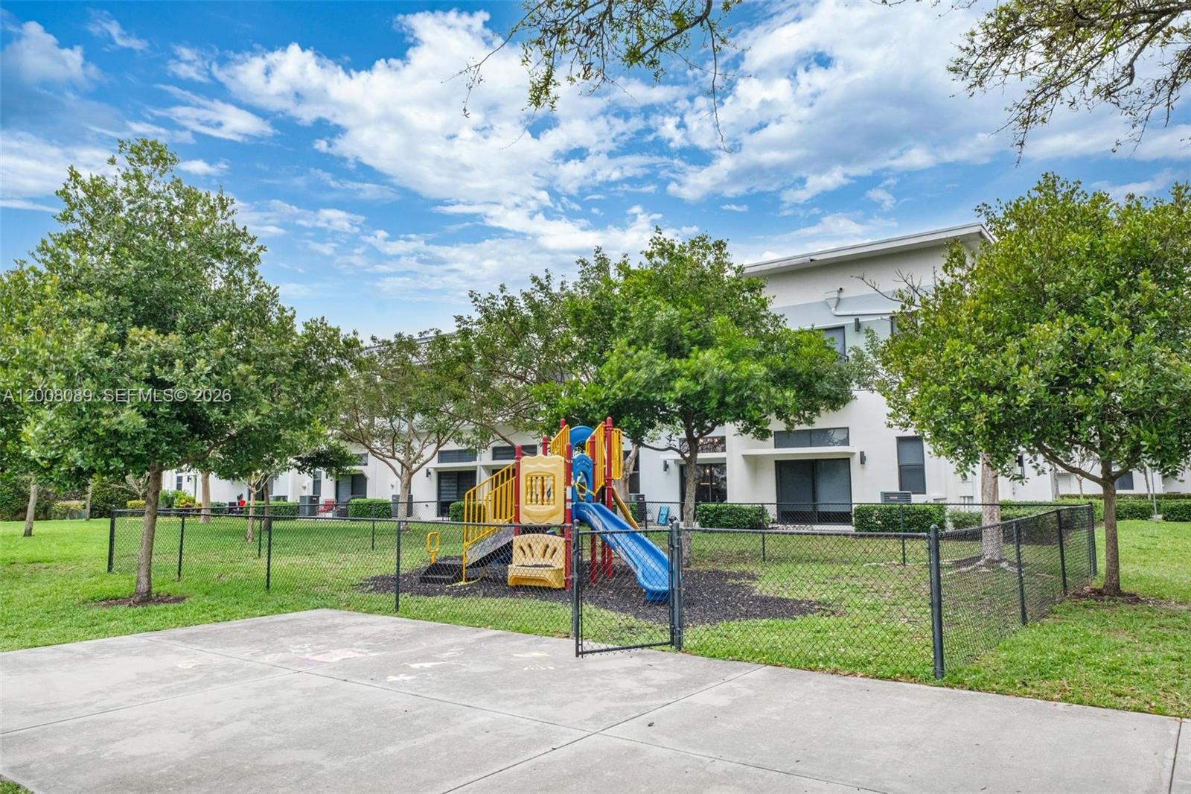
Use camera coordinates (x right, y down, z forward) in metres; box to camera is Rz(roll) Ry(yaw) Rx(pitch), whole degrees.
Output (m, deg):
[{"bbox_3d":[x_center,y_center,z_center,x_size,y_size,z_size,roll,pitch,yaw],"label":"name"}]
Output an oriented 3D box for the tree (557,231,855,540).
[{"bbox_3d":[2.002,-0.041,16.273,6.100,6.910,5.800,-1,-6,7],"label":"tree"}]

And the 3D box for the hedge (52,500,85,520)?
[{"bbox_3d":[-27.184,5.811,41.053,1.800,0.980,1.200,4,-7,-33],"label":"hedge"}]

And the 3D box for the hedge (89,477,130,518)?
[{"bbox_3d":[-25.709,5.342,42.118,2.300,2.180,1.700,3,-7,-31],"label":"hedge"}]

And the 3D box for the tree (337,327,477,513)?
[{"bbox_3d":[-6.582,1.162,27.878,5.000,7.000,5.000,1,-6,-13],"label":"tree"}]

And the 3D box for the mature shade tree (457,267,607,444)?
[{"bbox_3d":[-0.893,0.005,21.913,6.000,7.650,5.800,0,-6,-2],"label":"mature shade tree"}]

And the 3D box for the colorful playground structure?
[{"bbox_3d":[-0.509,1.718,13.653,4.000,2.850,2.900,-3,-7,26],"label":"colorful playground structure"}]

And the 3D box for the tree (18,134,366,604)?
[{"bbox_3d":[-6.422,-0.557,12.596,5.100,7.340,5.000,3,-7,-28],"label":"tree"}]

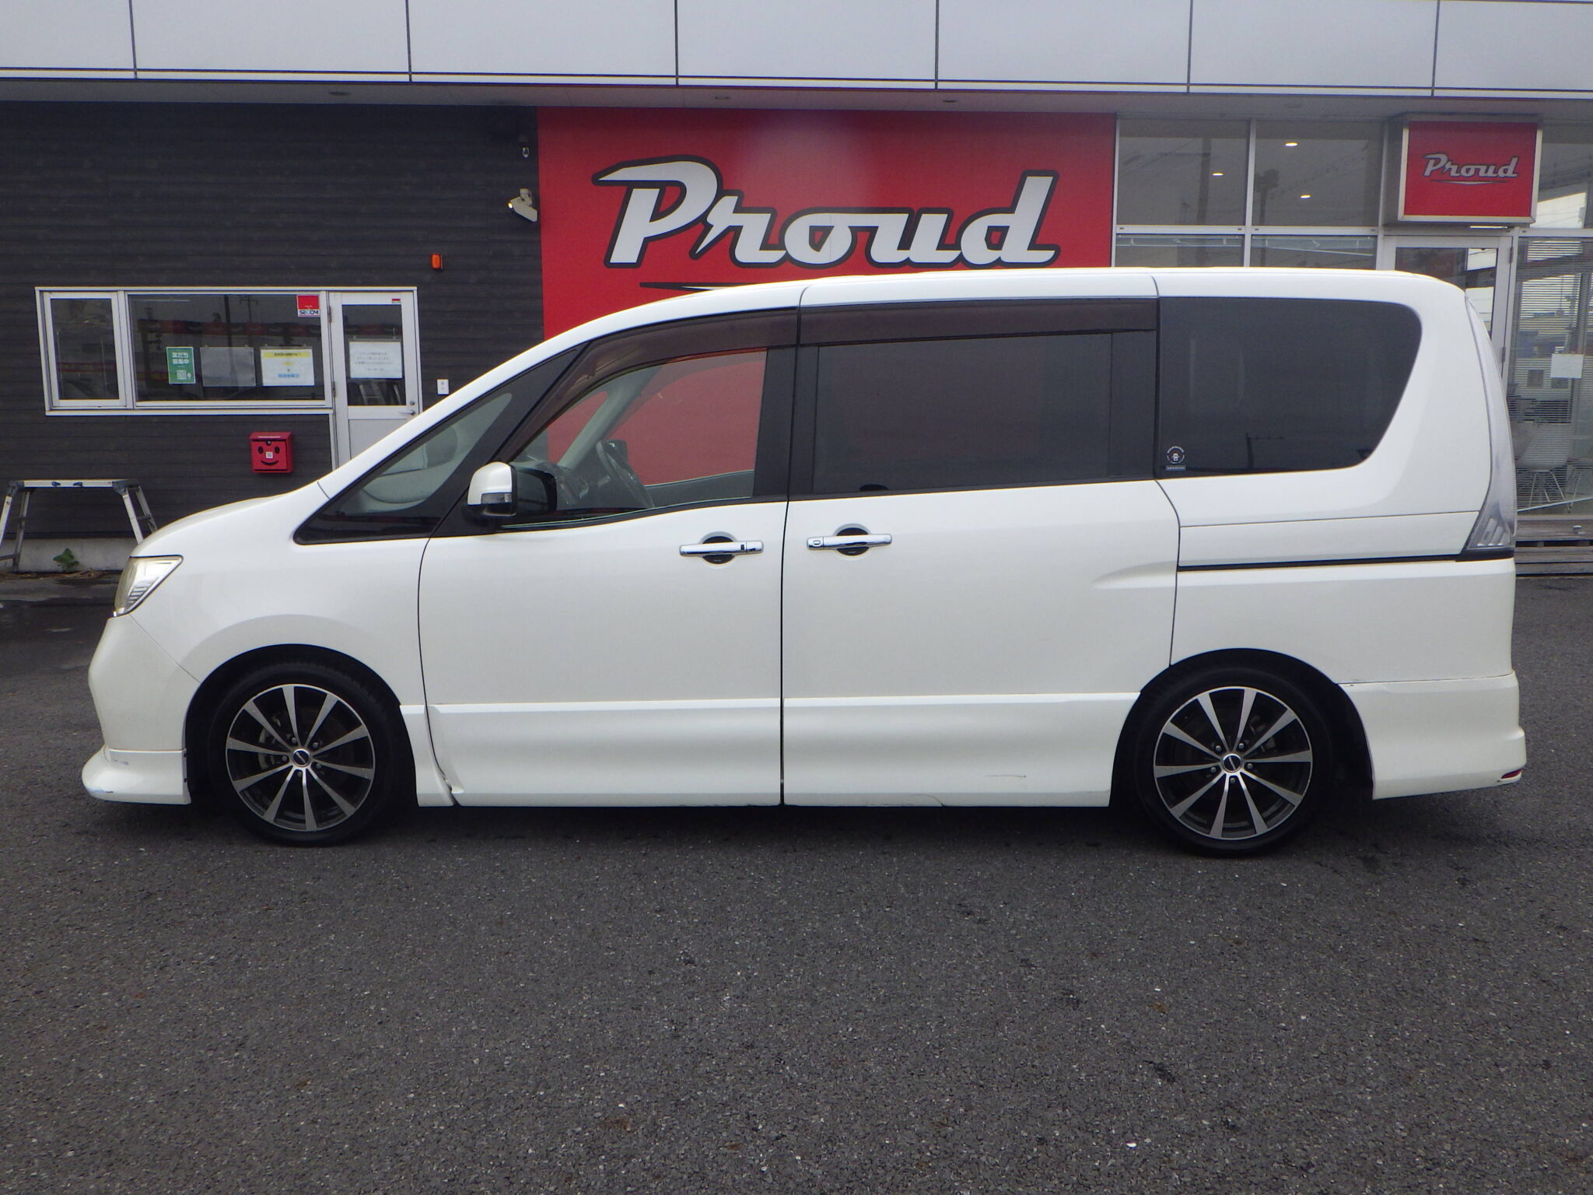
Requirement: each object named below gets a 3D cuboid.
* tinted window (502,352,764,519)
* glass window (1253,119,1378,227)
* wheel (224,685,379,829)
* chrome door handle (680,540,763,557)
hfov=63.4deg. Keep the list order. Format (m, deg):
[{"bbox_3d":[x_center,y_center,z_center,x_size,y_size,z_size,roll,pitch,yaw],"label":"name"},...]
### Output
[{"bbox_3d":[-0.486,-0.479,3.873,0.810,0.530,0.100,0,9,2],"label":"tinted window"},{"bbox_3d":[4.574,-3.715,11.313,1.154,0.890,0.060,-1,9,-4],"label":"glass window"},{"bbox_3d":[-1.543,0.487,4.104,0.472,0.472,0.180,0,9,3],"label":"wheel"},{"bbox_3d":[-0.223,-0.147,3.848,0.252,0.042,0.052,-3,8,3],"label":"chrome door handle"}]

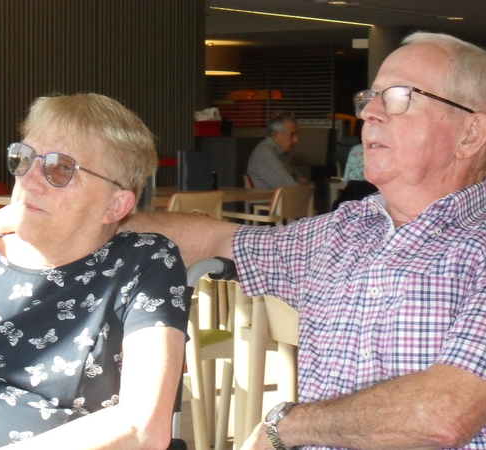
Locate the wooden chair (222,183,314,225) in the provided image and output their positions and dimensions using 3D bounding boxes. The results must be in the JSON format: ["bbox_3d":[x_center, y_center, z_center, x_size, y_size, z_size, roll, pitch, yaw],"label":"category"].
[{"bbox_3d":[0.099,0.179,7.614,0.520,0.800,0.540,3,5,33],"label":"wooden chair"}]

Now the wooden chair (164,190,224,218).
[{"bbox_3d":[-0.418,0.229,6.852,0.520,0.800,0.540,3,5,34],"label":"wooden chair"}]

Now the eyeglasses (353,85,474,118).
[{"bbox_3d":[0.248,-0.151,1.880,0.145,0.045,0.140,13,-5,-30],"label":"eyeglasses"}]

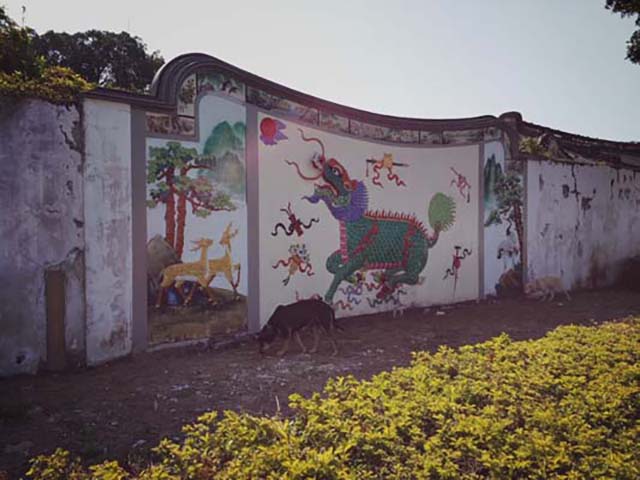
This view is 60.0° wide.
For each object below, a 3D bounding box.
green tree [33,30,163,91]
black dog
[{"bbox_3d":[-7.500,-3.200,18.500,4.700,7.600,4.500,-1,2,-22],"label":"green tree"},{"bbox_3d":[-0.230,0.900,5.700,0.860,0.560,0.250,0,2,0],"label":"black dog"}]

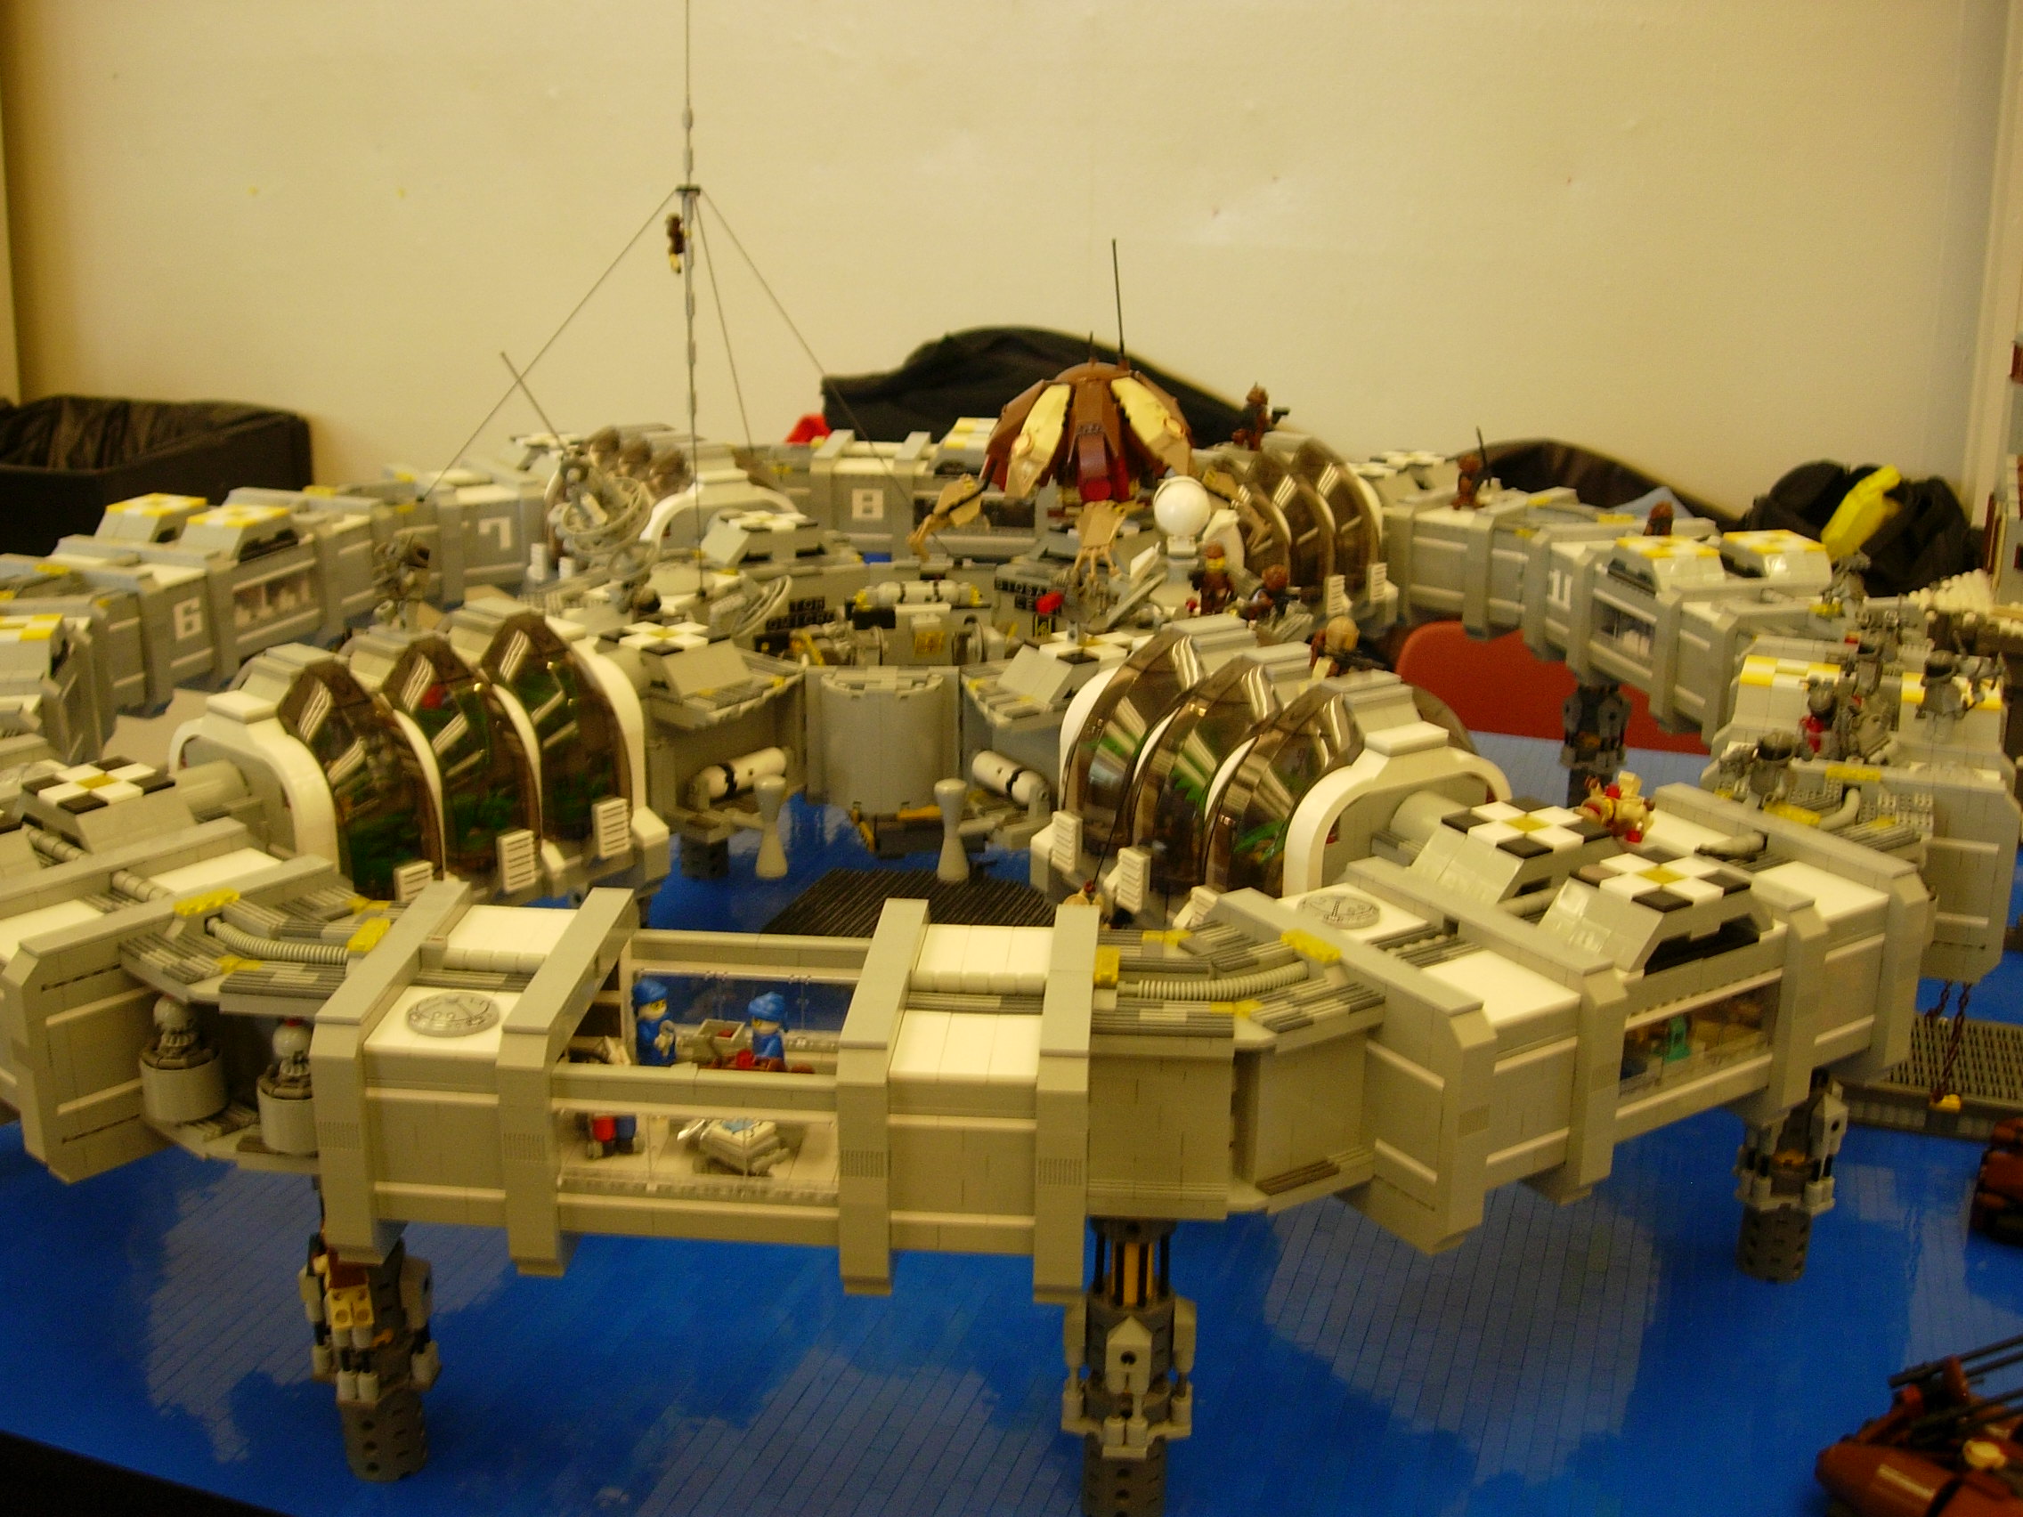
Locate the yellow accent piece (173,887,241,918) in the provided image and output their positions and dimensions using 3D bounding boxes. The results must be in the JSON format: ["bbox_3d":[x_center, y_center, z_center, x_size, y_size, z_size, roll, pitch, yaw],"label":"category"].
[{"bbox_3d":[-0.299,0.053,0.825,0.008,0.004,0.024,17,24,39],"label":"yellow accent piece"}]

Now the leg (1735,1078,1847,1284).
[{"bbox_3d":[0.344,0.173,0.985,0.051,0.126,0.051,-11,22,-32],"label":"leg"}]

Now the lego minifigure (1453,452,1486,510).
[{"bbox_3d":[0.323,-0.195,1.556,0.022,0.040,0.024,12,21,30],"label":"lego minifigure"}]

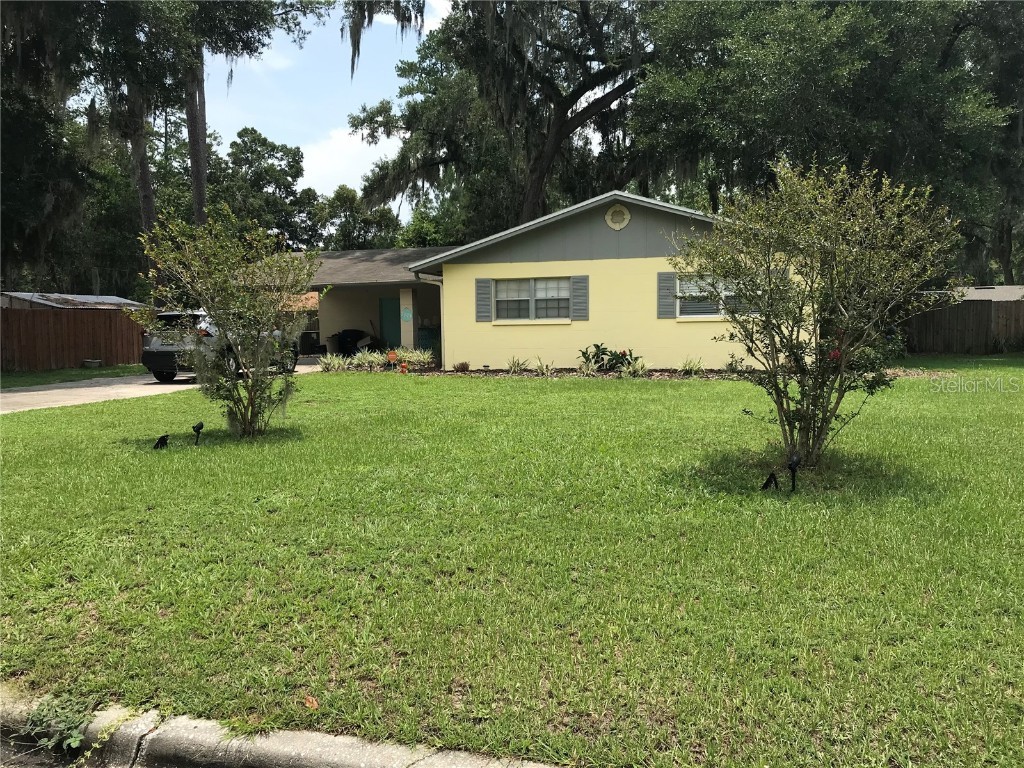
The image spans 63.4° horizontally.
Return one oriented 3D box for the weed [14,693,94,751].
[{"bbox_3d":[-1.668,1.234,3.020,0.250,0.130,0.190,1,5,16],"label":"weed"}]

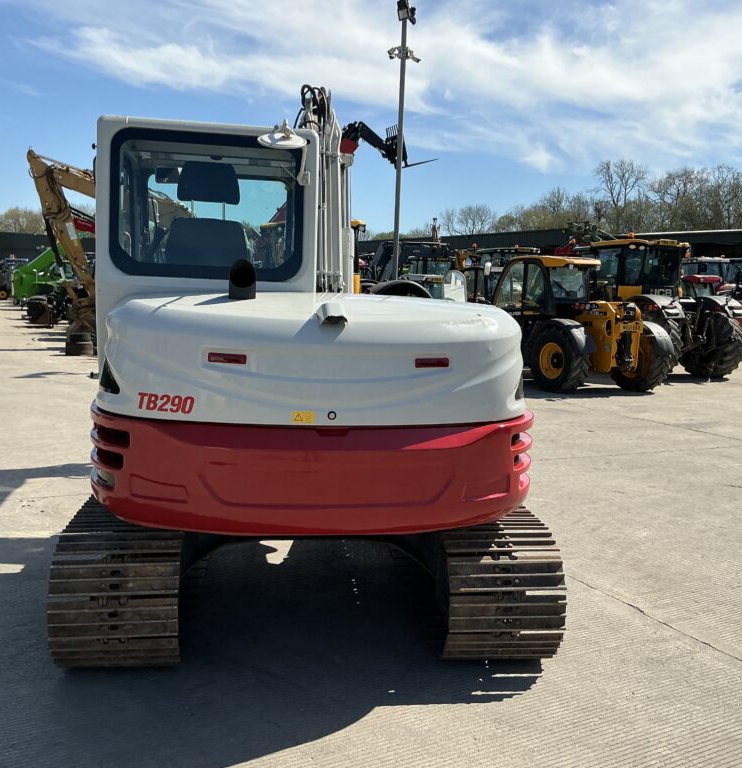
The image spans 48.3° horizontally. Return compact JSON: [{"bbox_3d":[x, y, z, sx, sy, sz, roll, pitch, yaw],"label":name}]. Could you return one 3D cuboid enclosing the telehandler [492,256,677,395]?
[{"bbox_3d":[3.524,-1.282,16.648,2.300,2.480,4.800,-1,8,-27],"label":"telehandler"}]

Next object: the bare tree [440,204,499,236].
[{"bbox_3d":[10.891,-14.623,93.886,6.800,11.240,6.800,2,7,0],"label":"bare tree"}]

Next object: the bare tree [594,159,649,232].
[{"bbox_3d":[21.861,-13.099,73.881,5.200,13.700,5.200,2,7,0],"label":"bare tree"}]

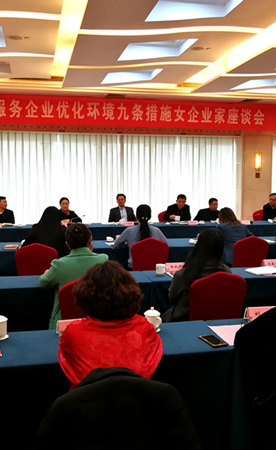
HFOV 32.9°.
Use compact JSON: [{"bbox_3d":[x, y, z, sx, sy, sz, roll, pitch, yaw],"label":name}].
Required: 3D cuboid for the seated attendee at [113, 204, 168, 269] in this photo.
[{"bbox_3d":[0.040,0.416,5.531,0.580,1.290,0.780,-1,5,-12],"label":"seated attendee"}]

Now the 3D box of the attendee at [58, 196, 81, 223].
[{"bbox_3d":[-1.274,0.110,8.752,0.550,1.228,0.750,-1,6,-14],"label":"attendee"}]

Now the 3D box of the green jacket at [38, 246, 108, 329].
[{"bbox_3d":[-0.454,0.453,3.350,0.500,0.640,0.500,-1,5,-12],"label":"green jacket"}]

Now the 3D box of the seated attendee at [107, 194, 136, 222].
[{"bbox_3d":[-0.266,0.052,9.020,0.540,1.295,0.800,-1,6,-12],"label":"seated attendee"}]

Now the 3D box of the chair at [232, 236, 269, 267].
[{"bbox_3d":[1.227,0.590,5.536,0.450,0.950,0.570,-1,5,-12],"label":"chair"}]

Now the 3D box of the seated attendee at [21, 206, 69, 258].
[{"bbox_3d":[-1.003,0.439,5.296,0.560,1.280,0.780,-1,5,-12],"label":"seated attendee"}]

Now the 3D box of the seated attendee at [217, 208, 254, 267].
[{"bbox_3d":[1.196,0.396,5.810,0.520,1.225,0.780,-1,6,-12],"label":"seated attendee"}]

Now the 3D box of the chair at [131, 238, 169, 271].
[{"bbox_3d":[0.088,0.607,5.311,0.450,0.950,0.570,-1,5,-12],"label":"chair"}]

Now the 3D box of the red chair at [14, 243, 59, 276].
[{"bbox_3d":[-1.065,0.633,4.982,0.450,0.950,0.570,-1,5,-12],"label":"red chair"}]

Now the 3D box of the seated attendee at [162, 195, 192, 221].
[{"bbox_3d":[0.801,0.047,9.202,0.560,1.275,0.750,-1,6,-12],"label":"seated attendee"}]

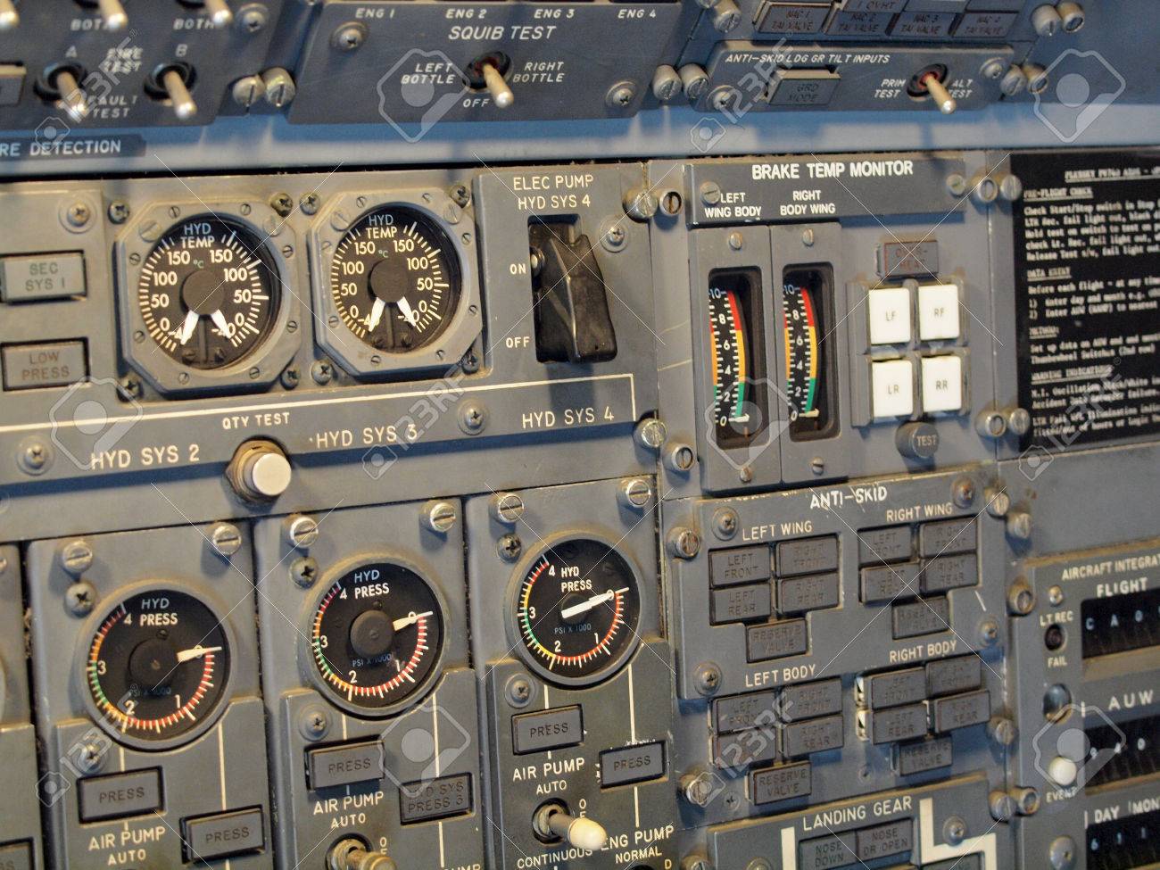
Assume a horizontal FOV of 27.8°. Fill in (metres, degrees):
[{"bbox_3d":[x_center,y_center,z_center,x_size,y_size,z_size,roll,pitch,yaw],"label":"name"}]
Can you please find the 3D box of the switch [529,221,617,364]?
[{"bbox_3d":[-0.003,-0.046,0.756,0.017,0.045,0.027,-5,5,-30],"label":"switch"}]

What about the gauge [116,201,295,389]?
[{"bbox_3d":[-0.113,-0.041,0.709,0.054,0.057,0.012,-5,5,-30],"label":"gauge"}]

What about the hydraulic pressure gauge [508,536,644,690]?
[{"bbox_3d":[-0.002,0.058,0.779,0.047,0.048,0.008,-5,5,-30],"label":"hydraulic pressure gauge"}]

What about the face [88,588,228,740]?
[{"bbox_3d":[-0.128,0.069,0.707,0.046,0.046,0.008,-5,5,-30],"label":"face"}]

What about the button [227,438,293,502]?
[{"bbox_3d":[-0.100,0.012,0.742,0.019,0.019,0.015,-5,5,-27],"label":"button"}]

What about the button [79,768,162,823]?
[{"bbox_3d":[-0.139,0.107,0.703,0.025,0.012,0.008,-5,5,-30],"label":"button"}]

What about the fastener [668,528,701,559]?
[{"bbox_3d":[0.036,0.038,0.818,0.009,0.009,0.007,-5,5,-27],"label":"fastener"}]

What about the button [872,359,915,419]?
[{"bbox_3d":[0.111,-0.017,0.849,0.017,0.019,0.009,-5,5,-27],"label":"button"}]

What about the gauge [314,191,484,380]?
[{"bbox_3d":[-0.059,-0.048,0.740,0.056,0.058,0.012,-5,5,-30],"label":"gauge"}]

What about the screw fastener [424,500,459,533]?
[{"bbox_3d":[-0.047,0.027,0.775,0.009,0.009,0.007,-5,5,-27],"label":"screw fastener"}]

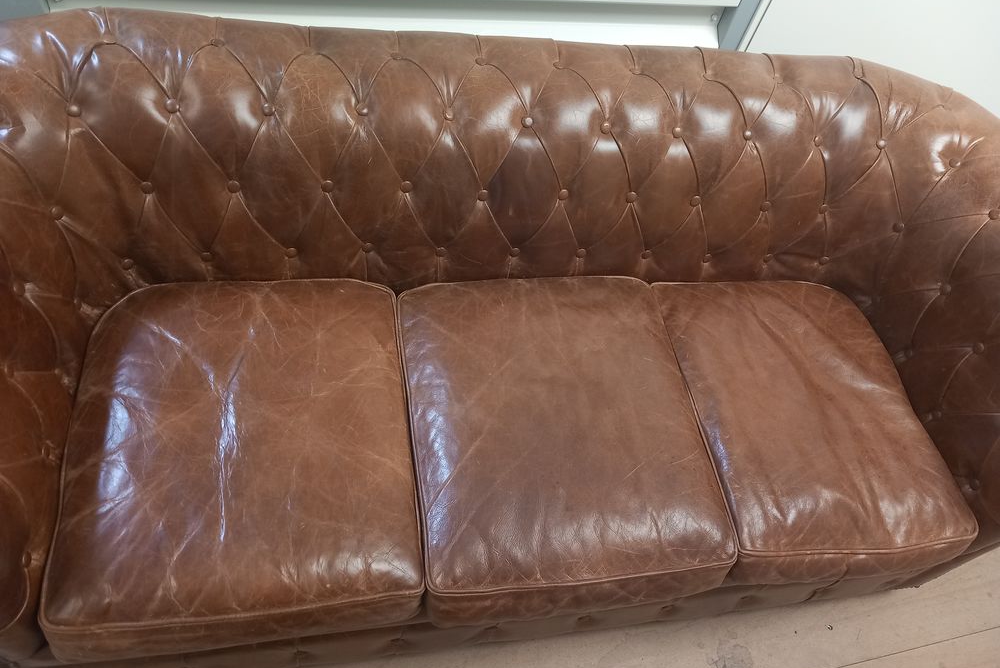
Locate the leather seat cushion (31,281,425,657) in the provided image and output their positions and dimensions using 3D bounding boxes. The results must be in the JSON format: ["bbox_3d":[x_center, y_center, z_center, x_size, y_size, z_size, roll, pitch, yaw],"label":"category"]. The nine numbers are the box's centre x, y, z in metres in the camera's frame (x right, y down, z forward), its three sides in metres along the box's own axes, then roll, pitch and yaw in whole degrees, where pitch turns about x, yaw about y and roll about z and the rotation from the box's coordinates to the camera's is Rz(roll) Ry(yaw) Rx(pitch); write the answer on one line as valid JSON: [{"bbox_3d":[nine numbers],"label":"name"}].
[{"bbox_3d":[-0.419,0.187,1.299,0.529,0.145,0.592,-1,58,-15],"label":"leather seat cushion"}]

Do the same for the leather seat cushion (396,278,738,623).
[{"bbox_3d":[0.091,0.177,1.432,0.536,0.145,0.592,-1,58,-15],"label":"leather seat cushion"}]

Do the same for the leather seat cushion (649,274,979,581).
[{"bbox_3d":[0.586,0.167,1.560,0.497,0.145,0.592,-1,58,-15],"label":"leather seat cushion"}]

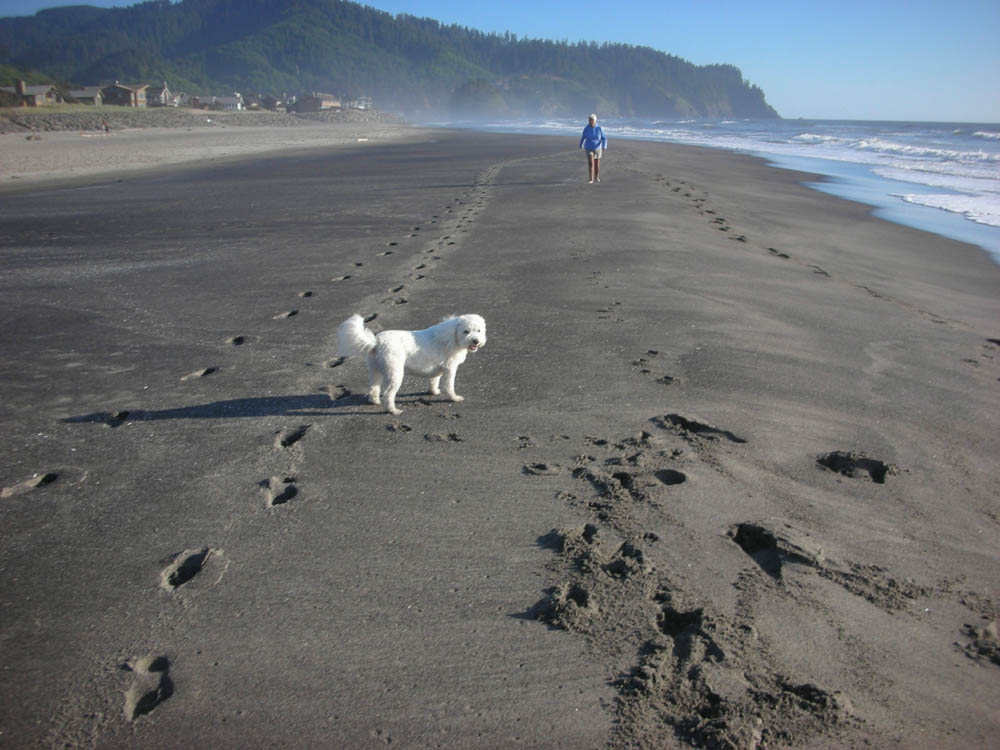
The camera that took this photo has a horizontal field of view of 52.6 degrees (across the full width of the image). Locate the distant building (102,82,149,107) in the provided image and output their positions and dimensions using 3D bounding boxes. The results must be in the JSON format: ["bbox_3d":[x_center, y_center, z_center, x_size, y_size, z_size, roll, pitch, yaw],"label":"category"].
[{"bbox_3d":[-76.865,-57.393,207.249,7.500,5.100,7.800,1,14,3],"label":"distant building"}]

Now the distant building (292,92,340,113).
[{"bbox_3d":[-66.600,-98.793,366.972,11.000,7.400,14.000,4,15,16],"label":"distant building"}]

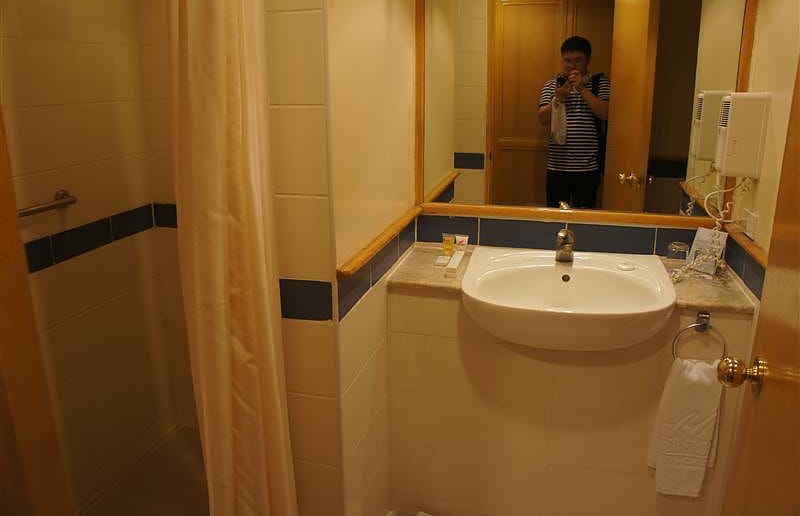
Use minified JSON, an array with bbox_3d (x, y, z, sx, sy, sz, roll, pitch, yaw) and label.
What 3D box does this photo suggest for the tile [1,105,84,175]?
[{"bbox_3d":[-1.119,-0.384,1.906,0.012,0.200,0.300,3,17,14],"label":"tile"}]

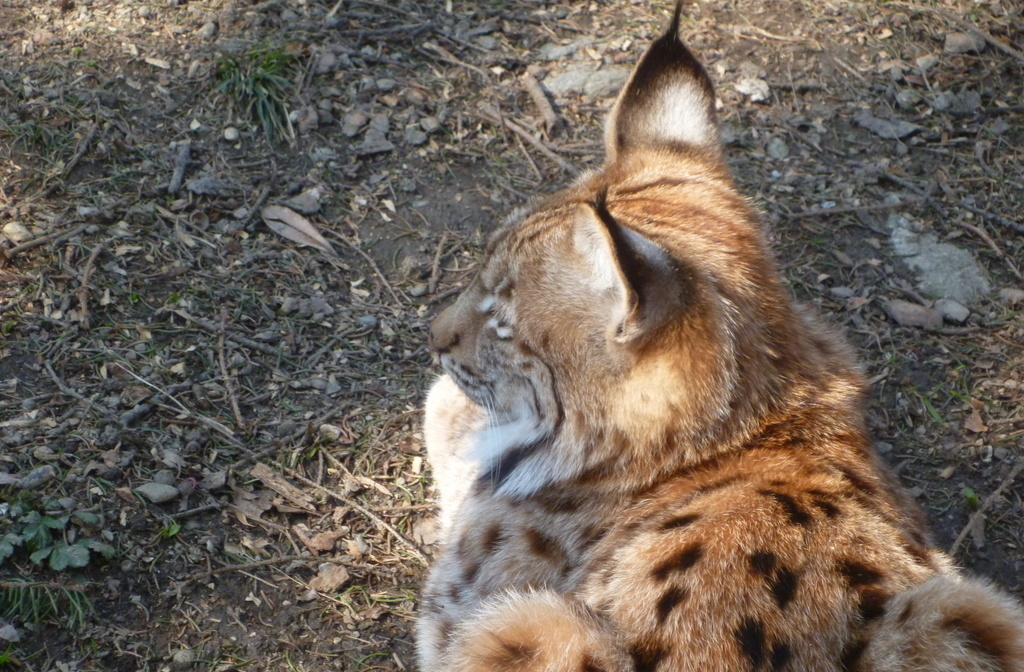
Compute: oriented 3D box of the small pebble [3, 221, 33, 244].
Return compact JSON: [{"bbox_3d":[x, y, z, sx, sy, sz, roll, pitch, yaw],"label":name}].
[{"bbox_3d":[-0.454,-0.095,3.806,0.032,0.014,0.019,24,46,26],"label":"small pebble"}]

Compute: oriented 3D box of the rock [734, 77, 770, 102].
[{"bbox_3d":[0.217,-0.223,3.744,0.032,0.015,0.023,0,43,0],"label":"rock"}]

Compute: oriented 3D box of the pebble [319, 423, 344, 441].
[{"bbox_3d":[-0.157,0.083,3.595,0.022,0.011,0.013,29,48,30],"label":"pebble"}]

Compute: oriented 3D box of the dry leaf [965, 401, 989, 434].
[{"bbox_3d":[0.360,0.063,3.211,0.019,0.012,0.037,0,42,0],"label":"dry leaf"}]

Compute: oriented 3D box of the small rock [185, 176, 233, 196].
[{"bbox_3d":[-0.250,-0.123,3.417,0.040,0.012,0.021,0,42,0],"label":"small rock"}]

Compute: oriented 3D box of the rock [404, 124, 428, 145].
[{"bbox_3d":[-0.080,-0.168,3.466,0.020,0.014,0.024,0,42,0],"label":"rock"}]

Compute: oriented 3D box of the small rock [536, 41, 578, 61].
[{"bbox_3d":[0.039,-0.245,3.554,0.036,0.010,0.025,0,42,0],"label":"small rock"}]

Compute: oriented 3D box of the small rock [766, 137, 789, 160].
[{"bbox_3d":[0.249,-0.176,3.902,0.019,0.014,0.027,-6,40,-8],"label":"small rock"}]

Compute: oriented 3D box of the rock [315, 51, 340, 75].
[{"bbox_3d":[-0.159,-0.234,3.539,0.021,0.014,0.028,0,42,0],"label":"rock"}]

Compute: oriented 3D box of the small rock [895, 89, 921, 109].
[{"bbox_3d":[0.380,-0.227,3.963,0.025,0.014,0.021,25,46,26],"label":"small rock"}]

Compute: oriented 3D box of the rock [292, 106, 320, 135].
[{"bbox_3d":[-0.185,-0.193,3.712,0.023,0.015,0.025,0,43,0],"label":"rock"}]

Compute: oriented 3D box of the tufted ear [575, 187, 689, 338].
[{"bbox_3d":[0.088,-0.052,3.100,0.058,0.105,0.066,-19,39,5],"label":"tufted ear"}]

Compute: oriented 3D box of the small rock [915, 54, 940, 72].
[{"bbox_3d":[0.402,-0.264,4.007,0.022,0.013,0.017,0,40,0],"label":"small rock"}]

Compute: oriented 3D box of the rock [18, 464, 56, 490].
[{"bbox_3d":[-0.406,0.122,3.548,0.036,0.012,0.013,-26,47,-28],"label":"rock"}]

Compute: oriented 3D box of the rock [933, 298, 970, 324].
[{"bbox_3d":[0.375,-0.021,3.528,0.030,0.013,0.022,0,43,0],"label":"rock"}]

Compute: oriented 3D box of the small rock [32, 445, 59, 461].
[{"bbox_3d":[-0.384,0.096,3.406,0.021,0.008,0.013,0,43,0],"label":"small rock"}]

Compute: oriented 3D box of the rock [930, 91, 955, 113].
[{"bbox_3d":[0.412,-0.224,3.960,0.020,0.014,0.027,14,42,16],"label":"rock"}]

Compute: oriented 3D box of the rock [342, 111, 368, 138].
[{"bbox_3d":[-0.140,-0.189,3.708,0.023,0.015,0.025,0,43,0],"label":"rock"}]

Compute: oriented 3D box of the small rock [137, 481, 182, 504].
[{"bbox_3d":[-0.269,0.120,3.147,0.033,0.014,0.019,0,42,0],"label":"small rock"}]

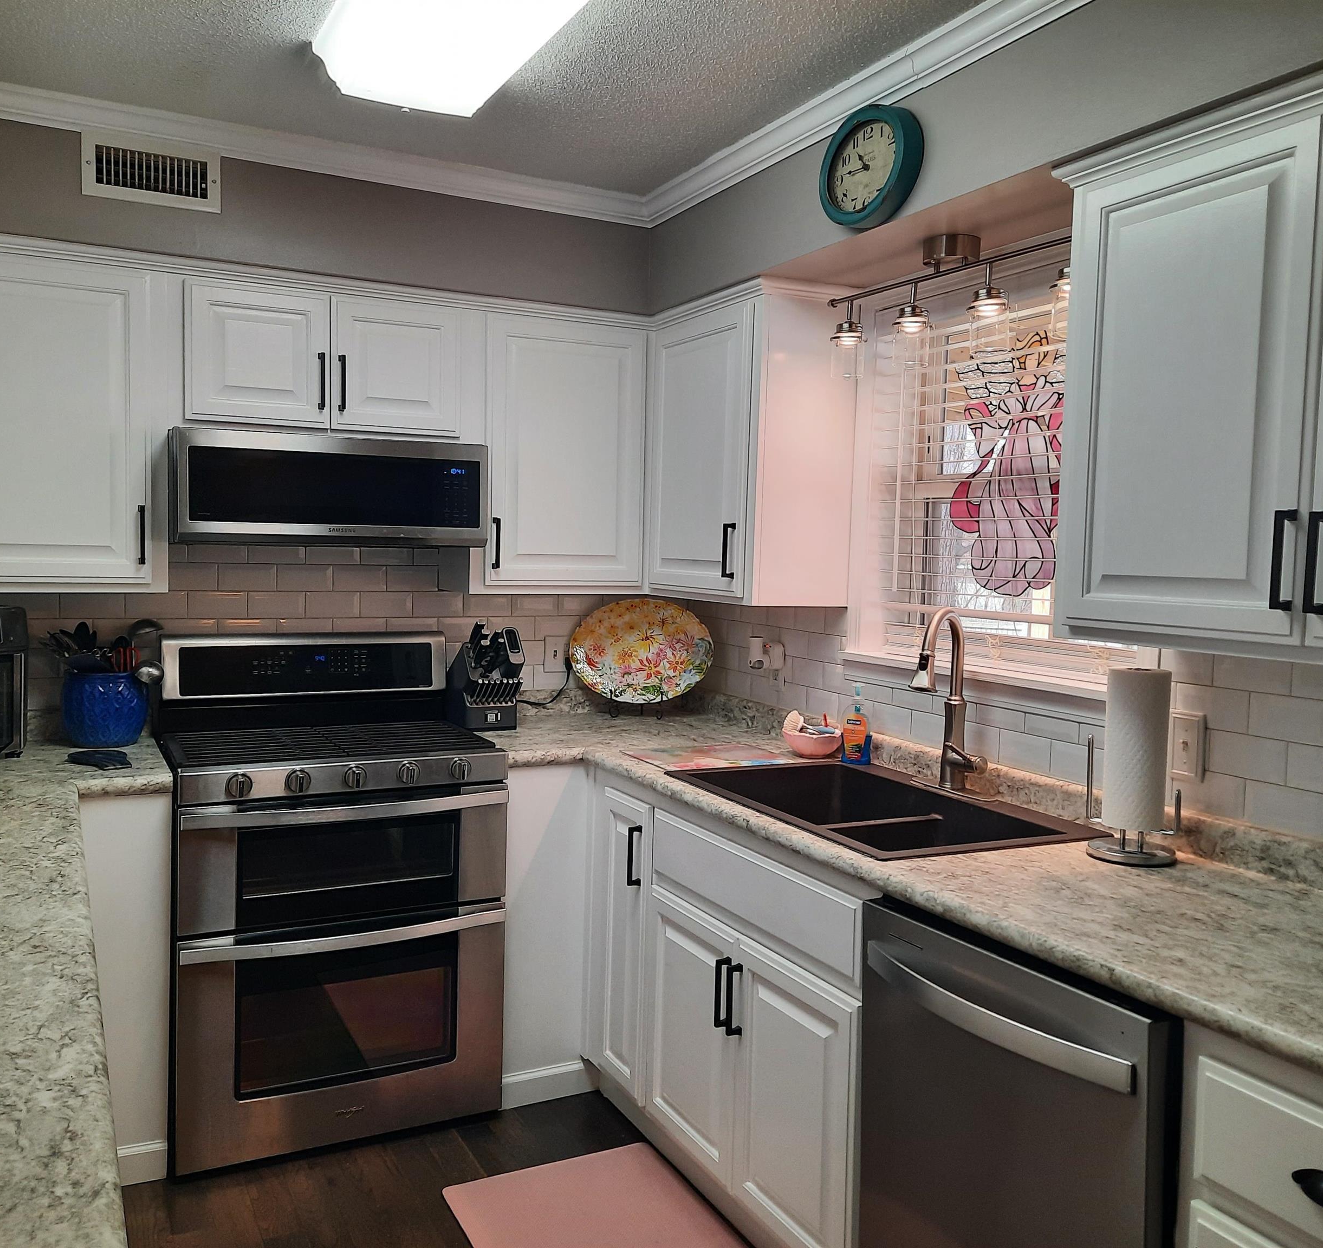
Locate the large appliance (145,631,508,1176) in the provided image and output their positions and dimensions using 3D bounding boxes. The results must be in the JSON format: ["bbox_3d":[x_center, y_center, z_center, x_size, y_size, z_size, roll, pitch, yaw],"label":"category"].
[{"bbox_3d":[-0.854,0.636,3.069,0.757,1.180,0.710,0,4,-27],"label":"large appliance"}]

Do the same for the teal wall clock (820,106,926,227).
[{"bbox_3d":[0.439,-0.951,2.510,0.065,0.248,0.248,-1,4,-32],"label":"teal wall clock"}]

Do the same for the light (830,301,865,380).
[{"bbox_3d":[0.457,-0.692,2.930,0.084,0.189,0.084,1,4,0],"label":"light"}]

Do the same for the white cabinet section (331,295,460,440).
[{"bbox_3d":[-0.759,-0.674,3.267,0.346,0.342,0.320,0,4,-27],"label":"white cabinet section"}]

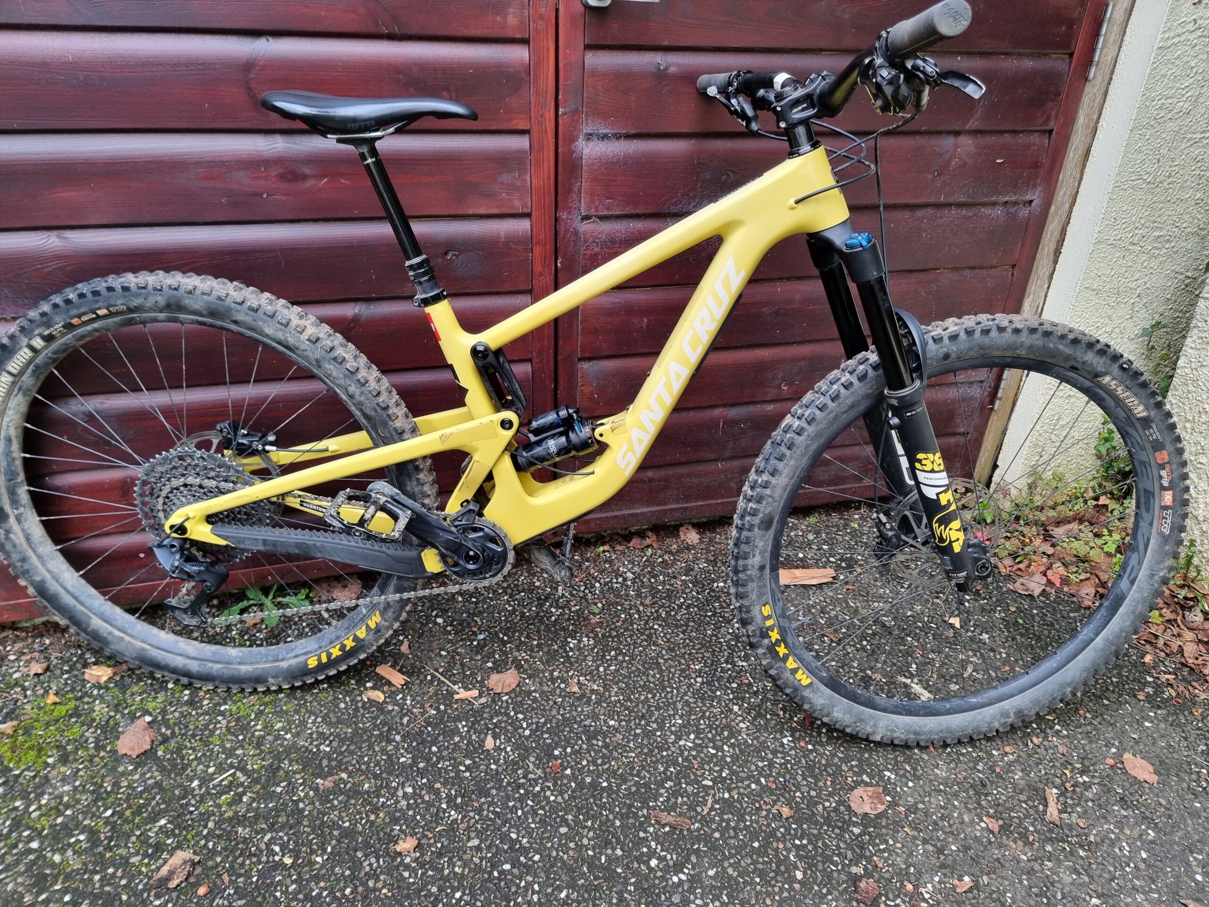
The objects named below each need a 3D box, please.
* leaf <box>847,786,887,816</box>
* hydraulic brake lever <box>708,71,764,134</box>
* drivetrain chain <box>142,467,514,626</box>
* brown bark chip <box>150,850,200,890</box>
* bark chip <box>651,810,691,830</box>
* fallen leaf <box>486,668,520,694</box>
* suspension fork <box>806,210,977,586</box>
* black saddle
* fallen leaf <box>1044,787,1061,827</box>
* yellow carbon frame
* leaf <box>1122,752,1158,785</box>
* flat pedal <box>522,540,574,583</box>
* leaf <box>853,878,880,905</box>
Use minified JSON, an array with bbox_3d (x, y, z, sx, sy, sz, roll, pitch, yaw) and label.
[{"bbox_3d":[0.423,0.555,1.340,0.061,0.010,0.054,2,28,-2],"label":"leaf"},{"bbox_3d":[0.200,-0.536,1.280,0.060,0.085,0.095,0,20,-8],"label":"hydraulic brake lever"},{"bbox_3d":[-0.432,0.170,1.351,0.580,0.270,0.045,3,25,0],"label":"drivetrain chain"},{"bbox_3d":[-0.608,0.592,1.189,0.037,0.013,0.056,11,30,15],"label":"brown bark chip"},{"bbox_3d":[0.102,0.560,1.279,0.062,0.009,0.017,12,30,17],"label":"bark chip"},{"bbox_3d":[-0.180,0.415,1.534,0.070,0.014,0.055,-17,34,-32],"label":"fallen leaf"},{"bbox_3d":[0.439,-0.072,1.229,0.105,0.590,0.185,-24,22,1],"label":"suspension fork"},{"bbox_3d":[-0.301,-0.442,1.106,0.268,0.060,0.142,3,25,0],"label":"black saddle"},{"bbox_3d":[0.720,0.567,1.344,0.021,0.014,0.075,13,30,18],"label":"fallen leaf"},{"bbox_3d":[-0.166,-0.131,1.224,0.973,0.657,0.165,4,25,1],"label":"yellow carbon frame"},{"bbox_3d":[0.921,0.541,1.439,0.049,0.012,0.059,-24,39,-39],"label":"leaf"},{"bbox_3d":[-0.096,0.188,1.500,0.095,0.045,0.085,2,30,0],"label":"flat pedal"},{"bbox_3d":[0.376,0.627,1.200,0.031,0.013,0.043,16,31,22],"label":"leaf"}]

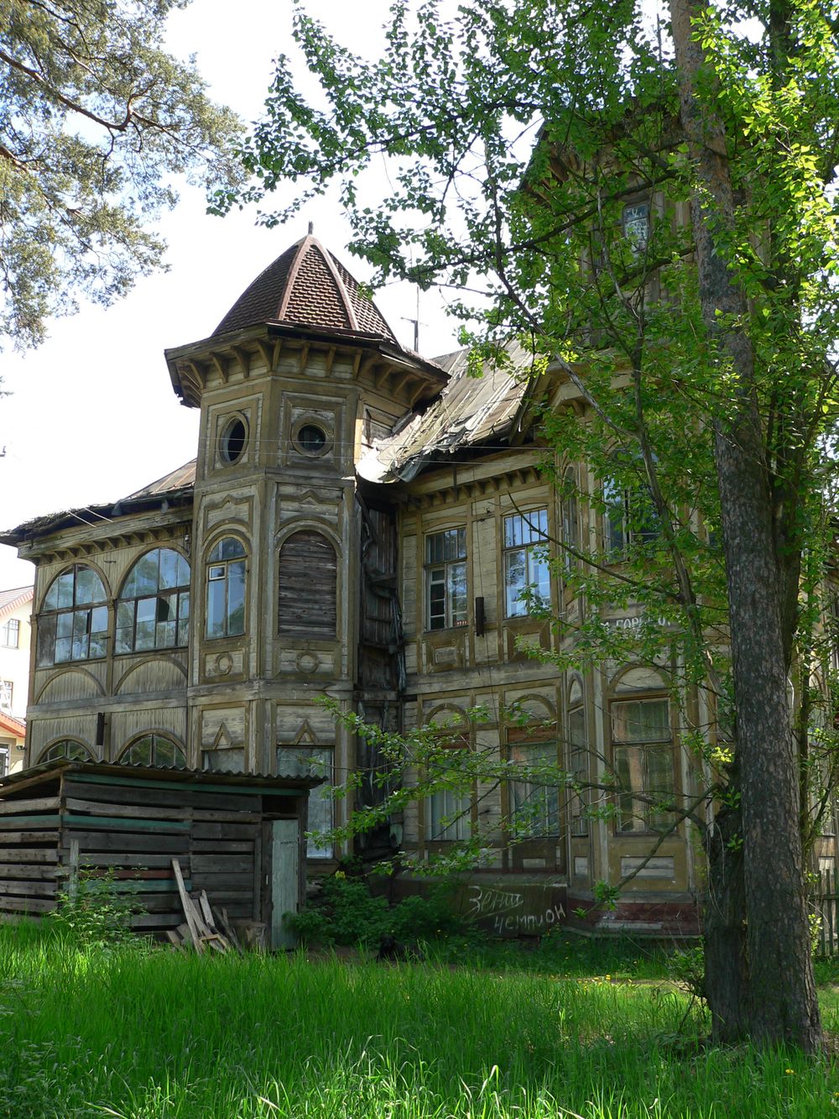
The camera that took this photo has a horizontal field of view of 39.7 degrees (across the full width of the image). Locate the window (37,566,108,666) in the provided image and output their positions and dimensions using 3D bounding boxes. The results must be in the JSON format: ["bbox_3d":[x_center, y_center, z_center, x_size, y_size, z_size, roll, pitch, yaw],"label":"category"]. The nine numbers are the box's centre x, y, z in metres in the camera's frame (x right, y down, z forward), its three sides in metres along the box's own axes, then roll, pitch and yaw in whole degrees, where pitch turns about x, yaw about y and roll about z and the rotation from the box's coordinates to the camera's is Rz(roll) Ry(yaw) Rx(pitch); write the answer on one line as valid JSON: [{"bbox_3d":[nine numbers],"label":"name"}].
[{"bbox_3d":[-6.566,1.078,22.164,1.905,1.942,0.150,-9,-15,30],"label":"window"}]

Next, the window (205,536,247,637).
[{"bbox_3d":[-3.313,0.481,20.134,0.915,1.793,0.150,-9,-15,31],"label":"window"}]

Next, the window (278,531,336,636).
[{"bbox_3d":[-1.915,0.426,19.907,1.002,1.891,0.150,3,-14,-16],"label":"window"}]

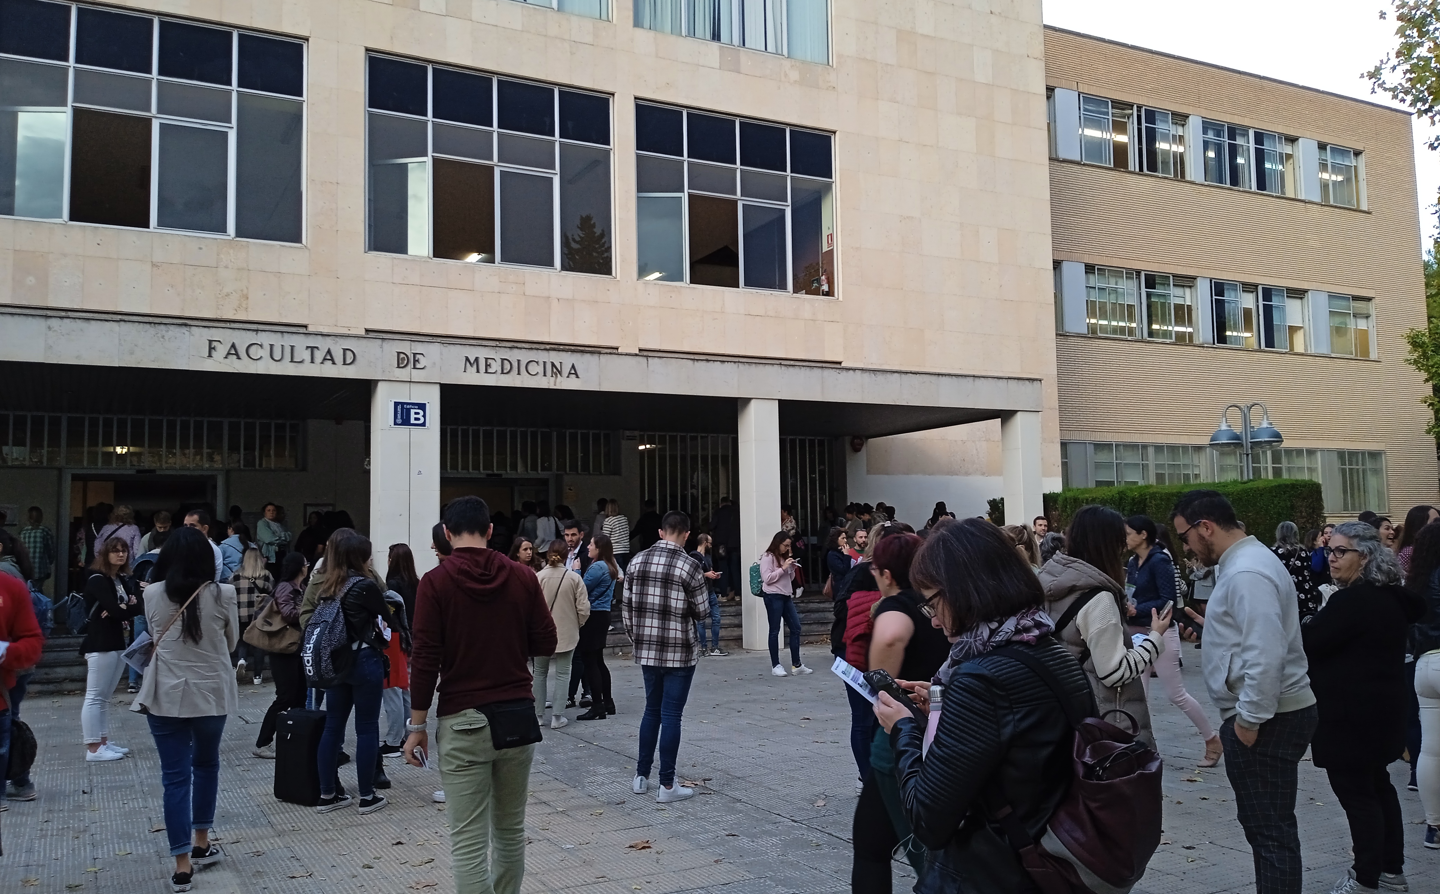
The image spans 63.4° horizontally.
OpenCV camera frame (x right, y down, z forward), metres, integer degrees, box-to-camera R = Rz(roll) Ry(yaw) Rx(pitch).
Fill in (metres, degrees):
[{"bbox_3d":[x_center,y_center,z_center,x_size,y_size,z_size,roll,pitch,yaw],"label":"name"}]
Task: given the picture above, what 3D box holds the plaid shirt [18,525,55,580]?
[{"bbox_3d":[-9.344,1.444,15.900,0.480,0.740,0.280,2,-6,-28],"label":"plaid shirt"}]

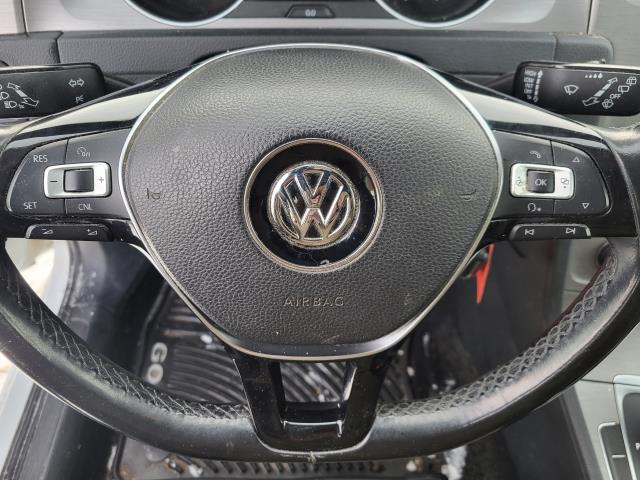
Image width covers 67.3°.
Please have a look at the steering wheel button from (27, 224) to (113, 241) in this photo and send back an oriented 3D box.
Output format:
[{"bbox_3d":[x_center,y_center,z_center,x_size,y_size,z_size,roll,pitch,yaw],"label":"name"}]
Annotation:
[{"bbox_3d":[-0.133,-0.004,0.256,0.044,0.011,0.010,-1,22,-2],"label":"steering wheel button"}]

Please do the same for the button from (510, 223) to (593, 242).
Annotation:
[{"bbox_3d":[0.125,-0.004,0.261,0.044,0.011,0.010,-1,22,-2],"label":"button"}]

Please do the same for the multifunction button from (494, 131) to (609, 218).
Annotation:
[{"bbox_3d":[0.119,-0.034,0.248,0.060,0.047,0.014,-1,22,-2],"label":"multifunction button"}]

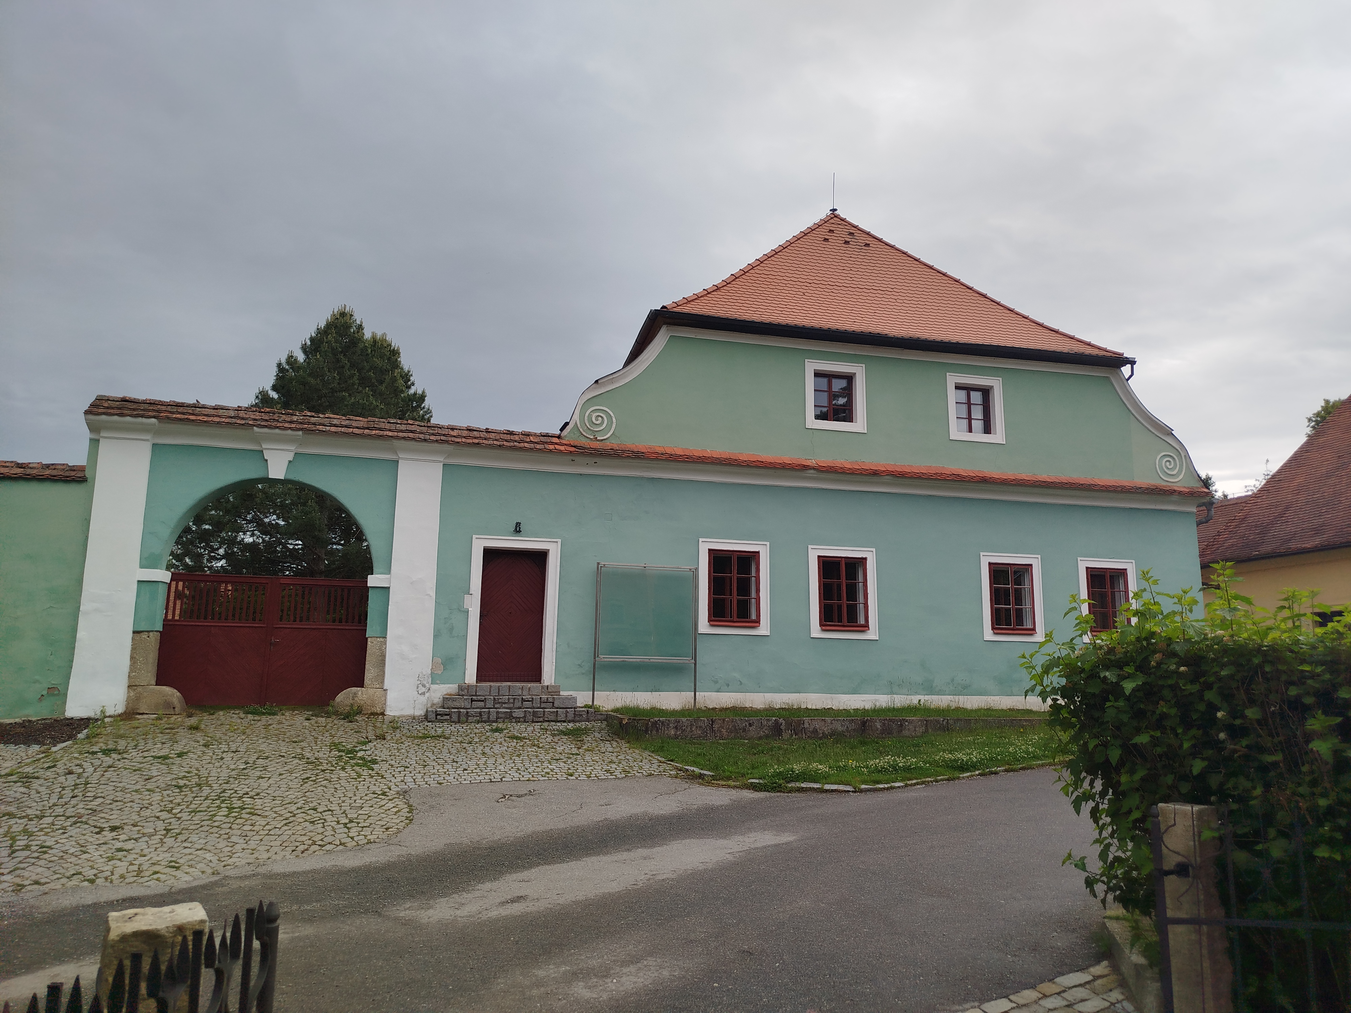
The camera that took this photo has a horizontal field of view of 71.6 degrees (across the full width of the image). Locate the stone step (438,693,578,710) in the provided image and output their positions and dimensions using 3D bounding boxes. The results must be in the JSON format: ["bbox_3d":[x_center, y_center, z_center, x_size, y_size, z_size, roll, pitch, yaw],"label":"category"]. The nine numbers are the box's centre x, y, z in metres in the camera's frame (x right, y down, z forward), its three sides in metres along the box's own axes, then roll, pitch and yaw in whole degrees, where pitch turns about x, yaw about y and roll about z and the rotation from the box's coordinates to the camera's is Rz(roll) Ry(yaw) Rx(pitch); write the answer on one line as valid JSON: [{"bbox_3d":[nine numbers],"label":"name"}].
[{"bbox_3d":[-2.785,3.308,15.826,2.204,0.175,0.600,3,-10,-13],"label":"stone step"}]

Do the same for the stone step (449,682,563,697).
[{"bbox_3d":[-2.850,3.159,16.096,1.725,0.166,0.380,3,-10,-13],"label":"stone step"}]

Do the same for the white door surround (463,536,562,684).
[{"bbox_3d":[-2.845,1.824,16.526,1.537,2.573,0.140,3,-10,-13],"label":"white door surround"}]

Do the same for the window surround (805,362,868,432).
[{"bbox_3d":[3.210,-2.198,18.702,1.282,1.414,0.120,3,-10,-13],"label":"window surround"}]

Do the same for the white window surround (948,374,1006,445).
[{"bbox_3d":[6.241,-2.025,19.414,1.260,1.407,0.120,3,-10,-13],"label":"white window surround"}]

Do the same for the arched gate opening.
[{"bbox_3d":[-6.877,1.444,15.886,3.328,3.808,0.550,3,-10,-13],"label":"arched gate opening"}]

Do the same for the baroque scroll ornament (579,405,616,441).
[{"bbox_3d":[-1.453,-1.544,17.448,0.693,0.648,0.060,3,-10,-13],"label":"baroque scroll ornament"}]

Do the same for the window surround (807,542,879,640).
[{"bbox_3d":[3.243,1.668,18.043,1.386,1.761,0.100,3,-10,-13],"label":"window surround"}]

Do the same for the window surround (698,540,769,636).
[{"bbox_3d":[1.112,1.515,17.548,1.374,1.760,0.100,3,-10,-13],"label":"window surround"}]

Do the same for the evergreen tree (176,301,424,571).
[{"bbox_3d":[-10.537,-0.282,27.742,8.800,11.876,8.800,3,-10,-13],"label":"evergreen tree"}]

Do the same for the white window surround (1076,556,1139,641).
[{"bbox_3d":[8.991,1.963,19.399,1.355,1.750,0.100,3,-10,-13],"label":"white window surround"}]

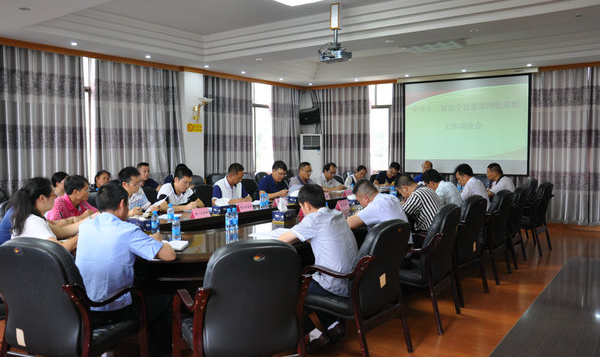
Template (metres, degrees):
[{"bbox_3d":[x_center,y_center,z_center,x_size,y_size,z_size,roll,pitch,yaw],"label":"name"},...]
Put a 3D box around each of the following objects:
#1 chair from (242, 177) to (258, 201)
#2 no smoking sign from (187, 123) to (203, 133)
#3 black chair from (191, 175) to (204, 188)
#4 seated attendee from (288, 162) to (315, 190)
[{"bbox_3d":[-0.606,0.544,7.934,0.660,1.010,0.640,2,4,36],"label":"chair"},{"bbox_3d":[-2.019,-0.961,9.873,0.012,0.165,0.410,2,4,35],"label":"no smoking sign"},{"bbox_3d":[-1.606,0.451,8.950,0.620,1.000,0.600,3,4,37],"label":"black chair"},{"bbox_3d":[0.074,0.360,9.088,0.800,1.280,0.530,3,5,40],"label":"seated attendee"}]

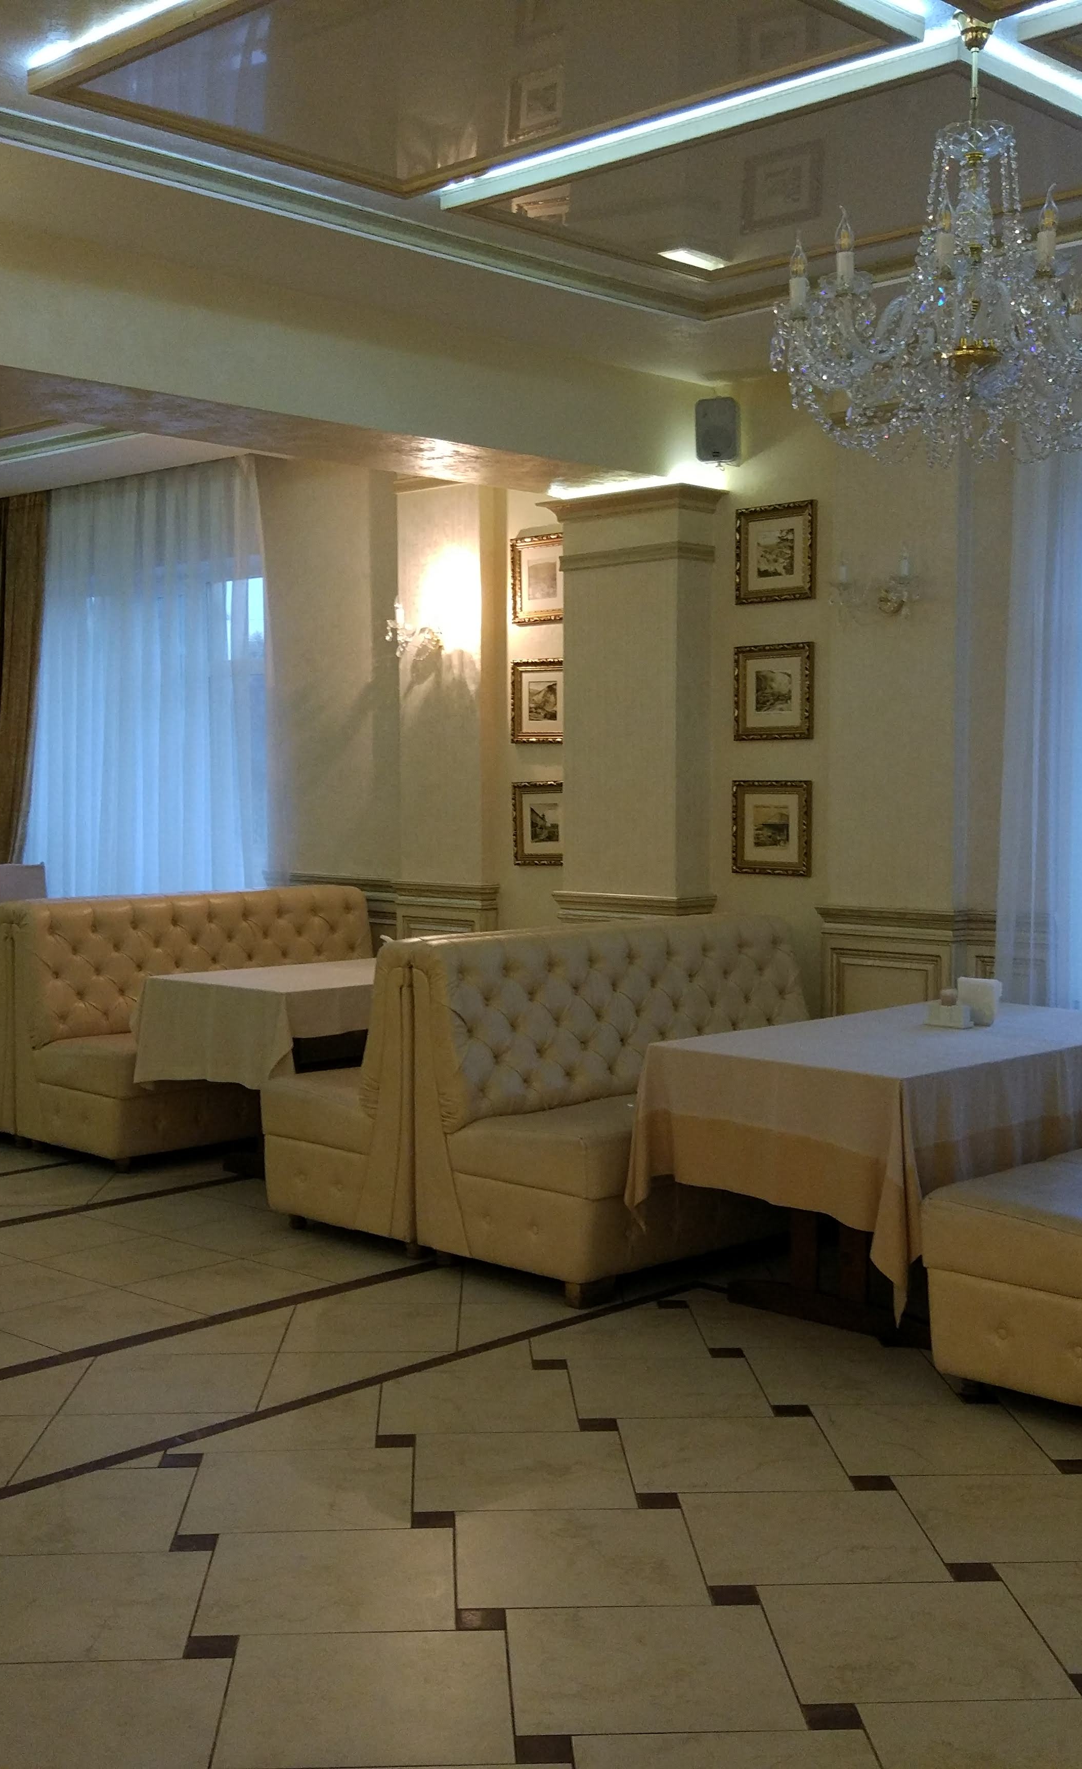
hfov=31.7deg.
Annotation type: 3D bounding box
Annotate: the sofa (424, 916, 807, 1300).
[{"bbox_3d":[0.472,0.644,6.142,0.713,1.004,1.698,3,4,44],"label":"sofa"}]

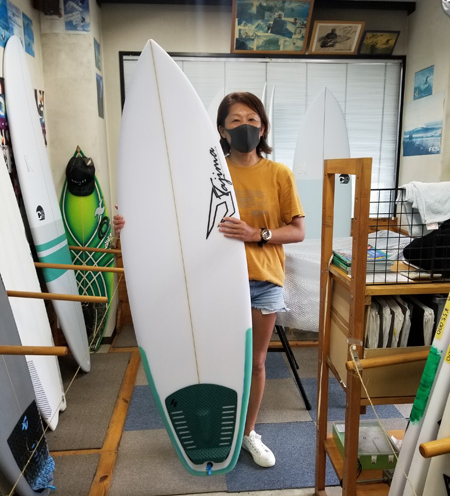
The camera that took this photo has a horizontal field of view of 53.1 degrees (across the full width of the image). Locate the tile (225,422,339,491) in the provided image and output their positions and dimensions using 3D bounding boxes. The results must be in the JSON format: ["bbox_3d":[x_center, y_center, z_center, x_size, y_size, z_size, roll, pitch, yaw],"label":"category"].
[{"bbox_3d":[0.243,0.986,2.167,0.500,0.008,0.500,-2,10,-4],"label":"tile"}]

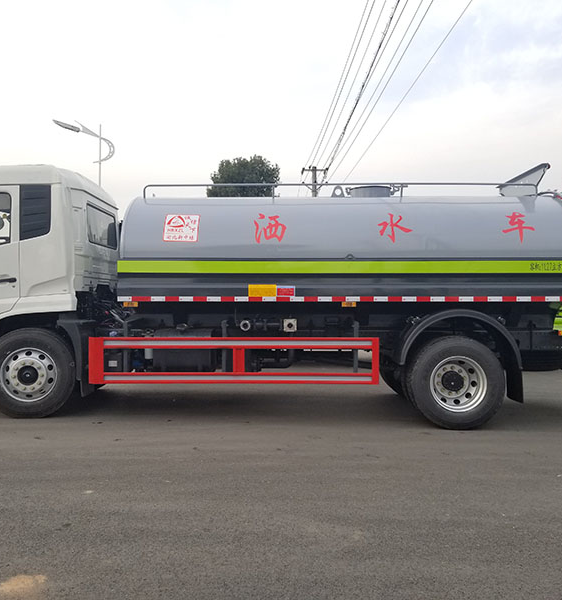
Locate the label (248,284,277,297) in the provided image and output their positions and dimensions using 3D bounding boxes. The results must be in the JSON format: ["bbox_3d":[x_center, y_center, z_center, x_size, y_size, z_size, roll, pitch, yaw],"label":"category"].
[{"bbox_3d":[-0.195,-0.097,6.475,0.305,0.133,0.010,0,0,1],"label":"label"}]

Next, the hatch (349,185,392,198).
[{"bbox_3d":[1.150,-1.355,7.680,0.540,0.170,0.540,0,0,1],"label":"hatch"}]

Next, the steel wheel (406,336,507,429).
[{"bbox_3d":[1.906,0.900,6.560,1.010,1.010,0.300,0,0,1],"label":"steel wheel"}]

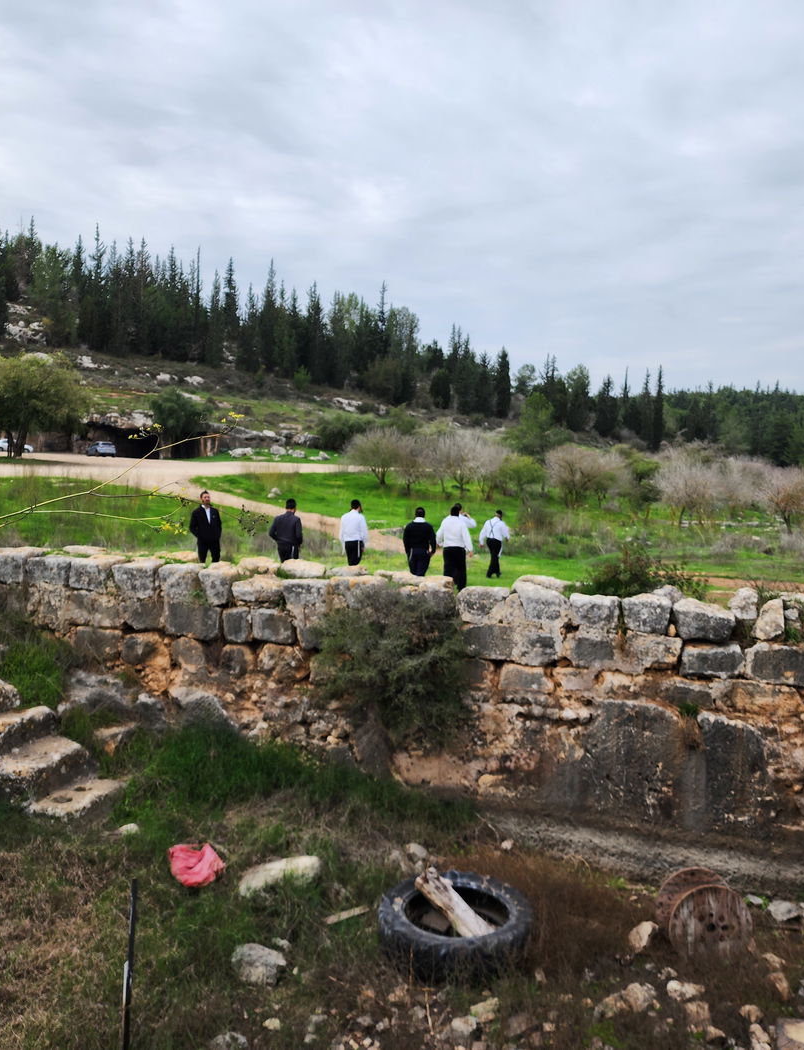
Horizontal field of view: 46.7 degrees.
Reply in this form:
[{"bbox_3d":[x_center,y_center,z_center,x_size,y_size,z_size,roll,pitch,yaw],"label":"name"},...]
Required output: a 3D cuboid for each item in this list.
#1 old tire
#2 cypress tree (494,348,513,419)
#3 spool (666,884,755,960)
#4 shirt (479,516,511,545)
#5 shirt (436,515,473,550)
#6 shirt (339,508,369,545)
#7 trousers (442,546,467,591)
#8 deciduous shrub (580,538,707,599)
[{"bbox_3d":[0.513,3.770,8.836,1.440,0.310,1.440,1,5,0],"label":"old tire"},{"bbox_3d":[12.028,-16.749,110.000,2.100,8.200,2.100,1,5,0],"label":"cypress tree"},{"bbox_3d":[2.756,3.588,8.486,0.770,0.770,0.400,0,5,-4],"label":"spool"},{"bbox_3d":[2.365,0.148,23.800,0.760,0.740,0.420,1,2,20],"label":"shirt"},{"bbox_3d":[0.931,0.121,16.550,0.640,0.640,0.320,1,5,4],"label":"shirt"},{"bbox_3d":[-0.859,0.025,16.650,0.520,0.650,0.300,2,5,14],"label":"shirt"},{"bbox_3d":[0.924,0.867,16.200,0.440,1.000,0.360,1,2,6],"label":"trousers"},{"bbox_3d":[2.672,0.507,10.400,1.300,0.750,1.050,1,2,0],"label":"deciduous shrub"}]

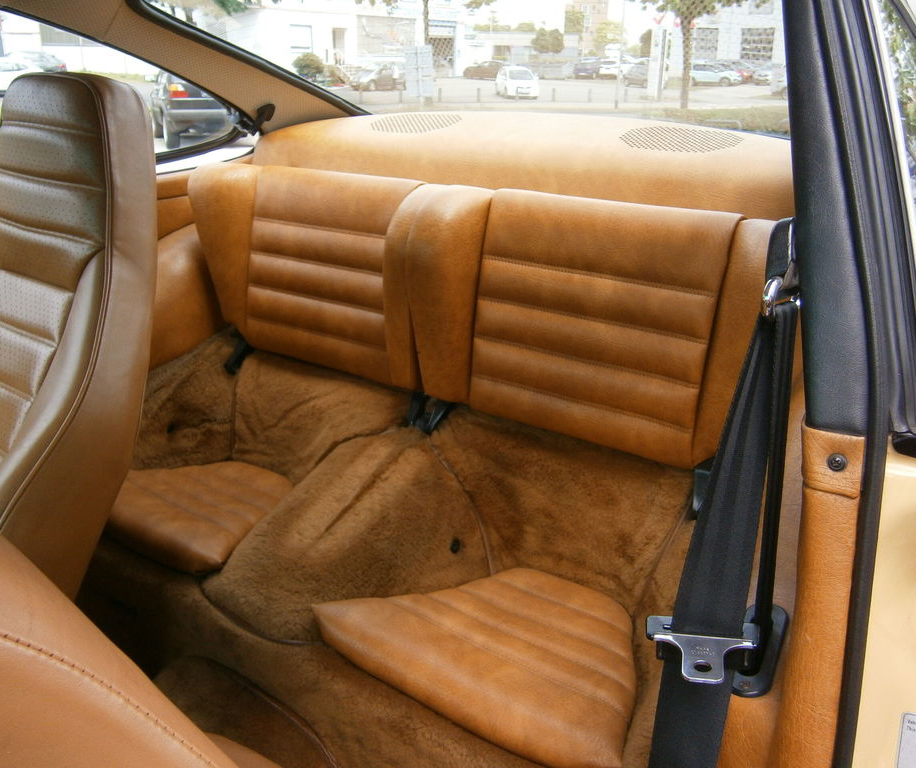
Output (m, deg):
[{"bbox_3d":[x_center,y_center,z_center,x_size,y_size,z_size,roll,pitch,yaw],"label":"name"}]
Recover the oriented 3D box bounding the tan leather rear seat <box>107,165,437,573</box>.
[{"bbox_3d":[-0.340,-0.067,1.244,0.572,0.527,0.516,15,27,31],"label":"tan leather rear seat"}]

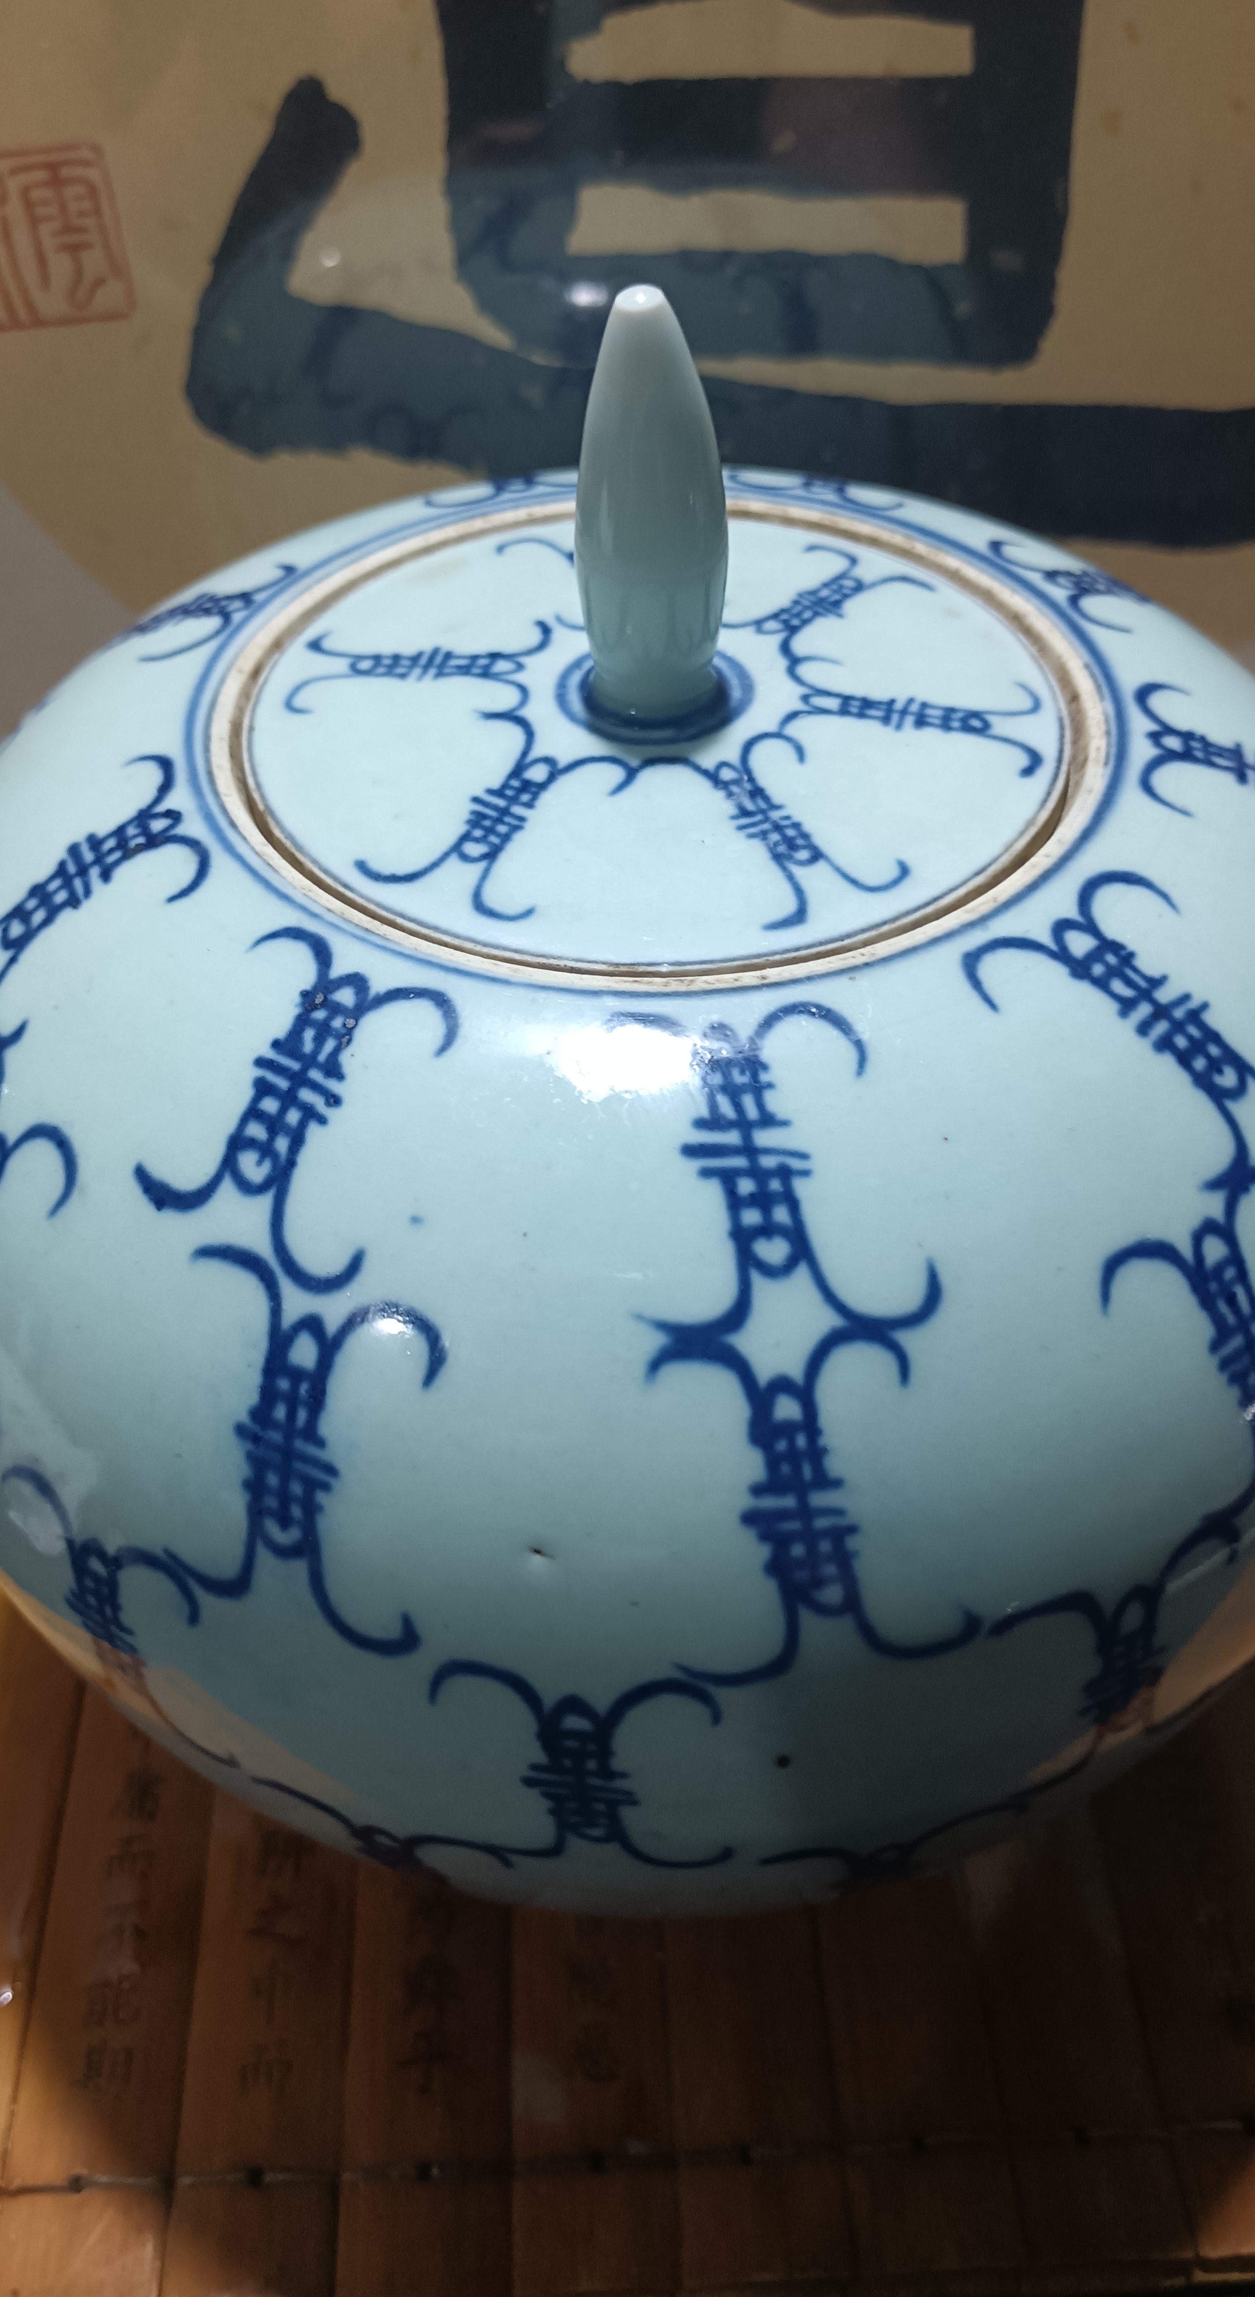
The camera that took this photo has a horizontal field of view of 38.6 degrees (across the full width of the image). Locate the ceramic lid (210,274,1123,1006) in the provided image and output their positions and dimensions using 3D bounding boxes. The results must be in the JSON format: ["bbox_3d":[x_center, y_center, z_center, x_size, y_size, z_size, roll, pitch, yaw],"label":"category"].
[{"bbox_3d":[0.003,-0.076,0.222,0.116,0.058,0.116,0,46,0],"label":"ceramic lid"}]

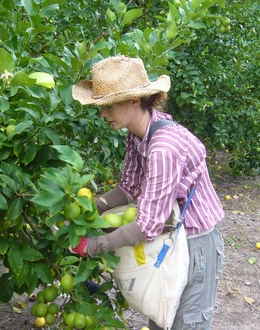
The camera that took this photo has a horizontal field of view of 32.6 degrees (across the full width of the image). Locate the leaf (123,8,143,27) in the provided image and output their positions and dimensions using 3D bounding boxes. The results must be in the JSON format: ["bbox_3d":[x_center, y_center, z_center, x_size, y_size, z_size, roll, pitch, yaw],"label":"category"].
[{"bbox_3d":[0.009,-0.621,1.880,0.112,0.052,0.028,-43,1,1],"label":"leaf"}]

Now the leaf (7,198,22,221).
[{"bbox_3d":[-0.423,0.163,1.630,0.048,0.092,0.022,24,-24,-4],"label":"leaf"}]

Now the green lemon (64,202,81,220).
[{"bbox_3d":[-0.212,0.173,1.650,0.058,0.064,0.058,0,10,0],"label":"green lemon"}]

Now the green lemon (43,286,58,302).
[{"bbox_3d":[-0.311,0.508,1.750,0.057,0.062,0.057,0,10,0],"label":"green lemon"}]

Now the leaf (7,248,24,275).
[{"bbox_3d":[-0.415,0.353,1.620,0.052,0.098,0.022,-20,-22,-22],"label":"leaf"}]

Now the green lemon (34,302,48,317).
[{"bbox_3d":[-0.351,0.572,1.760,0.054,0.056,0.054,0,9,0],"label":"green lemon"}]

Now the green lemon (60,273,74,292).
[{"bbox_3d":[-0.249,0.471,1.780,0.055,0.072,0.055,0,10,0],"label":"green lemon"}]

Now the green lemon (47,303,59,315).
[{"bbox_3d":[-0.366,0.685,2.120,0.056,0.057,0.056,0,10,0],"label":"green lemon"}]

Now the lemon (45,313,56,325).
[{"bbox_3d":[-0.377,0.734,2.120,0.053,0.059,0.053,0,10,0],"label":"lemon"}]

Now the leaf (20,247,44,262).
[{"bbox_3d":[-0.359,0.328,1.630,0.093,0.050,0.022,12,-33,-4],"label":"leaf"}]

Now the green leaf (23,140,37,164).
[{"bbox_3d":[-0.387,-0.046,1.720,0.047,0.095,0.022,15,-17,-8],"label":"green leaf"}]

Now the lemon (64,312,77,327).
[{"bbox_3d":[-0.261,0.686,1.970,0.058,0.063,0.058,0,10,0],"label":"lemon"}]

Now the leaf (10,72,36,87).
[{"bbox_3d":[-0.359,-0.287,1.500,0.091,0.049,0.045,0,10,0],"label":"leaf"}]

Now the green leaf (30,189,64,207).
[{"bbox_3d":[-0.293,0.115,1.580,0.118,0.060,0.040,-2,10,-11],"label":"green leaf"}]

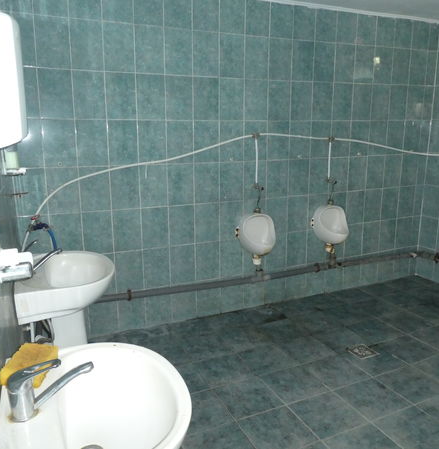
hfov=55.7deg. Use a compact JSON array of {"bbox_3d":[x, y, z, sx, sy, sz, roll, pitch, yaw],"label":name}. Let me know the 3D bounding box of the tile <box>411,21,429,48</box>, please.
[{"bbox_3d":[1.738,-1.625,3.579,0.198,0.235,0.010,-6,14,-23],"label":"tile"}]

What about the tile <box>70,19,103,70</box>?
[{"bbox_3d":[-0.835,-1.116,2.600,0.200,0.300,0.010,-6,13,-22],"label":"tile"}]

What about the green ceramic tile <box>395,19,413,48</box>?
[{"bbox_3d":[1.554,-1.605,3.502,0.198,0.235,0.010,-6,14,-23],"label":"green ceramic tile"}]

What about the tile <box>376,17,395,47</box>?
[{"bbox_3d":[1.377,-1.590,3.443,0.200,0.228,0.010,-6,13,-22],"label":"tile"}]

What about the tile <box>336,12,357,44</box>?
[{"bbox_3d":[1.015,-1.565,3.303,0.200,0.250,0.010,-6,13,-22],"label":"tile"}]

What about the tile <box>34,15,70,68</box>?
[{"bbox_3d":[-1.018,-1.101,2.523,0.200,0.300,0.010,-6,14,-23],"label":"tile"}]

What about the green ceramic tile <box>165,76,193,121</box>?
[{"bbox_3d":[-0.276,-0.878,2.892,0.200,0.300,0.010,-6,13,-22],"label":"green ceramic tile"}]

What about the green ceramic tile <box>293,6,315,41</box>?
[{"bbox_3d":[0.641,-1.515,3.129,0.198,0.230,0.010,-6,14,-22],"label":"green ceramic tile"}]

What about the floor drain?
[{"bbox_3d":[0.957,0.851,2.769,0.144,0.010,0.144,-6,14,-23],"label":"floor drain"}]

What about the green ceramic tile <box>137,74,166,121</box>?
[{"bbox_3d":[-0.460,-0.856,2.797,0.198,0.297,0.010,-6,14,-22],"label":"green ceramic tile"}]

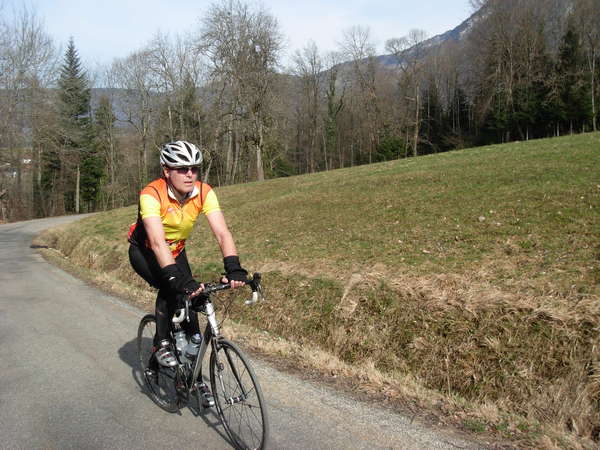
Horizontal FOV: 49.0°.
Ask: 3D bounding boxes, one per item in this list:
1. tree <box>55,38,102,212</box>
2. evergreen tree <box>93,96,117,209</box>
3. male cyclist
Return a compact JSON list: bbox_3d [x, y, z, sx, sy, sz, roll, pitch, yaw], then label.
[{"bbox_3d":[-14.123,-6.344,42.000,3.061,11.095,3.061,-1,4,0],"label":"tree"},{"bbox_3d":[-12.762,-4.733,43.000,1.723,7.311,1.723,-1,4,0],"label":"evergreen tree"},{"bbox_3d":[-0.713,0.322,3.945,0.540,1.650,0.920,-3,5,-37],"label":"male cyclist"}]

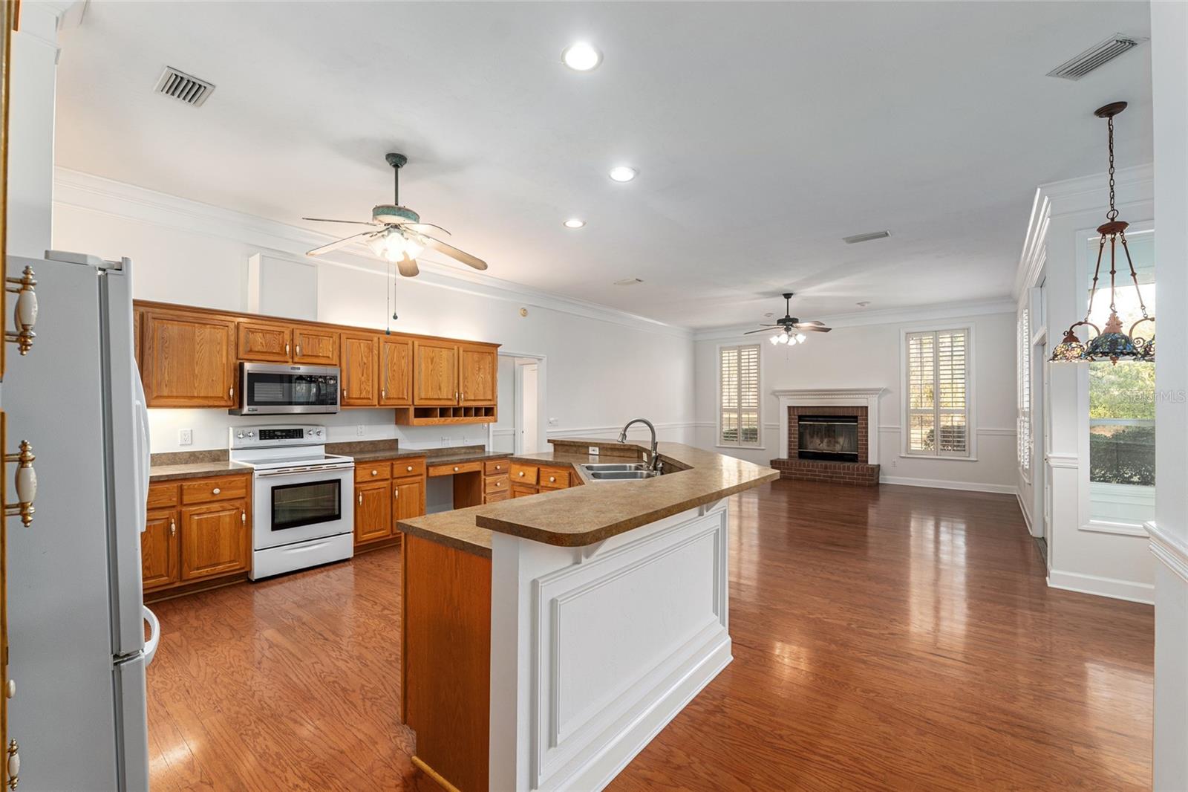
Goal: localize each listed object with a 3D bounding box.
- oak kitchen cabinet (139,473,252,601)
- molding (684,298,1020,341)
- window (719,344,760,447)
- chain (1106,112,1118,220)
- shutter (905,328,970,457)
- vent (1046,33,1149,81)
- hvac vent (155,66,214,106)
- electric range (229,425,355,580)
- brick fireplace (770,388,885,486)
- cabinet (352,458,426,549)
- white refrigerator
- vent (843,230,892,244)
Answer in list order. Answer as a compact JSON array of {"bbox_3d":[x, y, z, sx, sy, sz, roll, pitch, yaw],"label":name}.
[{"bbox_3d":[-3.180,1.026,3.604,0.605,0.807,0.683,-1,-1,40],"label":"oak kitchen cabinet"},{"bbox_3d":[4.439,-1.393,8.795,5.341,0.249,0.140,0,-1,36],"label":"molding"},{"bbox_3d":[3.101,0.003,9.820,0.867,2.103,0.050,0,-1,36],"label":"window"},{"bbox_3d":[2.871,-1.266,2.561,0.050,0.578,0.050,-1,-1,40],"label":"chain"},{"bbox_3d":[5.826,-0.083,7.858,0.897,2.162,0.100,0,-1,36],"label":"shutter"},{"bbox_3d":[2.385,-1.597,2.195,0.189,0.030,0.279,0,-1,-10],"label":"vent"},{"bbox_3d":[-2.152,-1.609,2.429,0.294,0.030,0.186,-1,-1,40],"label":"hvac vent"},{"bbox_3d":[-2.684,0.884,4.141,0.658,1.196,0.754,-1,-1,40],"label":"electric range"},{"bbox_3d":[4.334,0.719,8.661,1.873,1.714,0.458,0,-1,36],"label":"brick fireplace"},{"bbox_3d":[-2.214,1.042,4.741,0.605,0.797,0.698,-1,-1,40],"label":"cabinet"},{"bbox_3d":[-1.742,0.558,1.176,0.897,1.769,0.797,-1,-1,40],"label":"white refrigerator"},{"bbox_3d":[2.694,-1.560,4.564,0.354,0.030,0.196,-1,-1,40],"label":"vent"}]

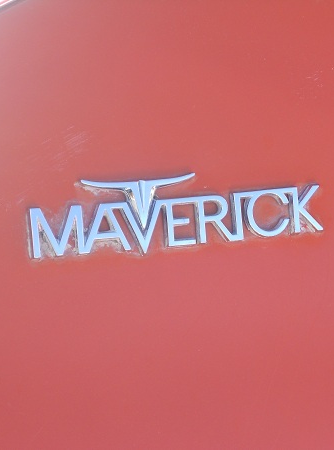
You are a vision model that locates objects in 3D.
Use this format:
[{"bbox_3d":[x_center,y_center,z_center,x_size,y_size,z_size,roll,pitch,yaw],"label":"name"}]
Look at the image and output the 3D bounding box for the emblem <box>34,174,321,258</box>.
[{"bbox_3d":[0.006,-0.007,0.538,0.146,0.036,0.006,-5,3,-19],"label":"emblem"}]

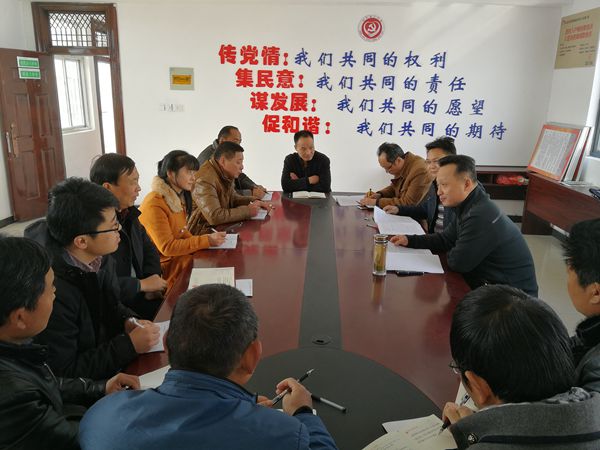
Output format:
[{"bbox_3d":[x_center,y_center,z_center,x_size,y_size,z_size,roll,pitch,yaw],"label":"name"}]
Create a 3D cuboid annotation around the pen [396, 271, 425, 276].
[{"bbox_3d":[0.541,0.235,2.289,0.140,0.015,0.015,-1,16,-7],"label":"pen"}]

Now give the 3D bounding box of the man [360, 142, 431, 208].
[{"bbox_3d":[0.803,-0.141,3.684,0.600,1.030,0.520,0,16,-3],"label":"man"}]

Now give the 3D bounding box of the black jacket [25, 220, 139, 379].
[{"bbox_3d":[-0.796,0.344,1.706,0.470,0.630,0.480,1,16,0],"label":"black jacket"}]

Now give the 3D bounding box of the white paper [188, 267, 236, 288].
[{"bbox_3d":[-0.410,0.251,2.188,0.210,0.006,0.295,-1,16,-8],"label":"white paper"}]

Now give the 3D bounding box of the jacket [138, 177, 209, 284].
[{"bbox_3d":[-0.702,0.067,2.642,0.430,0.660,0.450,2,16,2],"label":"jacket"}]

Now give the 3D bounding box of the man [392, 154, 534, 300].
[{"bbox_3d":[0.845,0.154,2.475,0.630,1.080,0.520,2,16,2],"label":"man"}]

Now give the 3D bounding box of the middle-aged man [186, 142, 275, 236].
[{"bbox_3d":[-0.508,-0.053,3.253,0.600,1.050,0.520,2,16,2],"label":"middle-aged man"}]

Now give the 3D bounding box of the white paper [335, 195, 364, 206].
[{"bbox_3d":[0.414,-0.195,3.795,0.270,0.006,0.310,1,16,-1],"label":"white paper"}]

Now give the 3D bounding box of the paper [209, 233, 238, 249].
[{"bbox_3d":[-0.438,0.091,2.733,0.180,0.012,0.250,0,16,-5],"label":"paper"}]

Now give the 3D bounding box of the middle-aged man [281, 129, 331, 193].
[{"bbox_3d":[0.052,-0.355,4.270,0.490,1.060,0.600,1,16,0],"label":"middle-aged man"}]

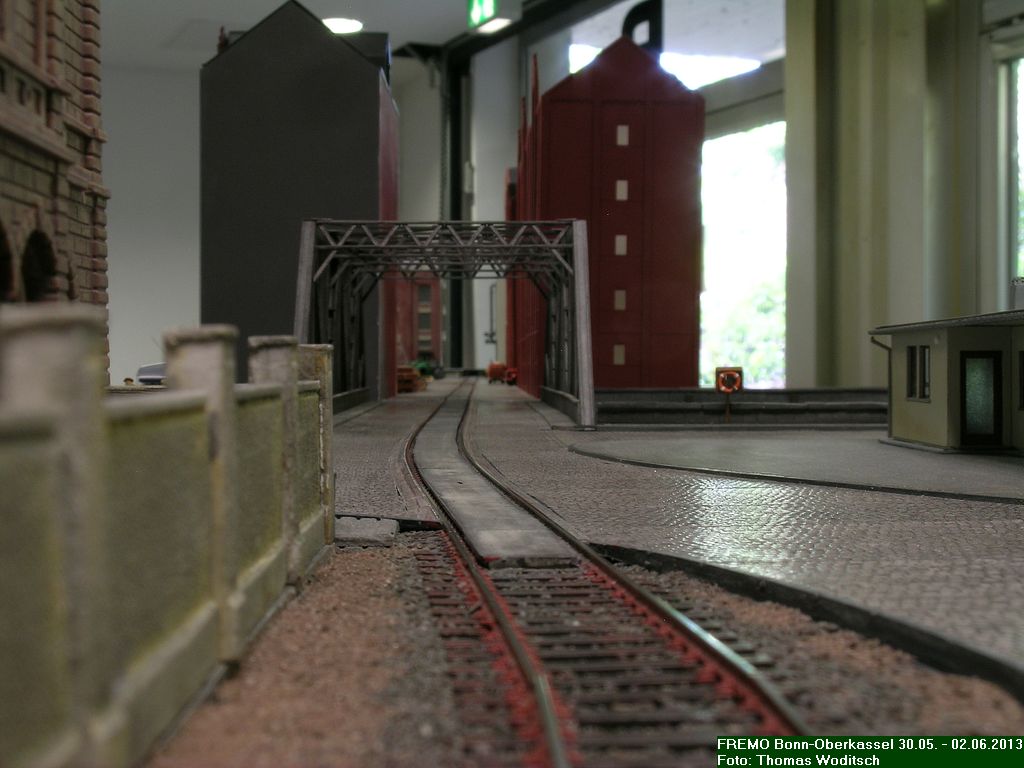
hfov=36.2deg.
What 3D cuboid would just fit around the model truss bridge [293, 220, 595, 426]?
[{"bbox_3d":[-0.031,-0.028,0.775,0.121,0.087,0.330,0,1,-1],"label":"model truss bridge"}]

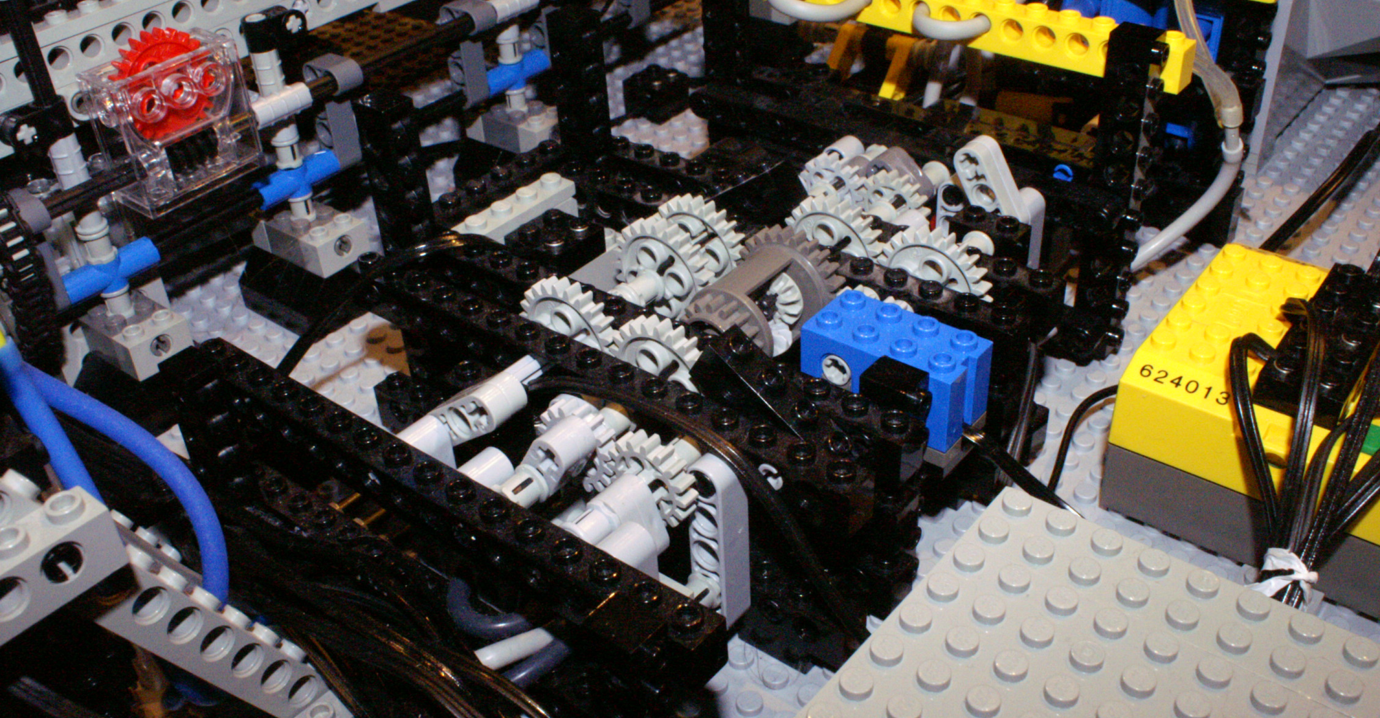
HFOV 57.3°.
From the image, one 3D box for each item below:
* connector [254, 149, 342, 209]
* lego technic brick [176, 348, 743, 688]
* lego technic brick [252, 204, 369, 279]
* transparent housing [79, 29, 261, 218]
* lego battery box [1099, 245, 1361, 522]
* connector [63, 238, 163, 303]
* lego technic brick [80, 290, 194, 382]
[{"bbox_3d":[-0.104,-0.047,0.336,0.008,0.009,0.025,23,43,32],"label":"connector"},{"bbox_3d":[-0.046,0.022,0.216,0.128,0.011,0.008,23,43,32],"label":"lego technic brick"},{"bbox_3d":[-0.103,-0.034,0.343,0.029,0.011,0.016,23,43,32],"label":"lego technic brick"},{"bbox_3d":[-0.121,-0.055,0.296,0.017,0.033,0.032,23,43,31],"label":"transparent housing"},{"bbox_3d":[0.134,0.015,0.253,0.082,0.040,0.056,23,43,32],"label":"lego battery box"},{"bbox_3d":[-0.133,-0.020,0.290,0.008,0.009,0.024,23,43,31],"label":"connector"},{"bbox_3d":[-0.138,-0.007,0.314,0.024,0.011,0.016,23,43,32],"label":"lego technic brick"}]

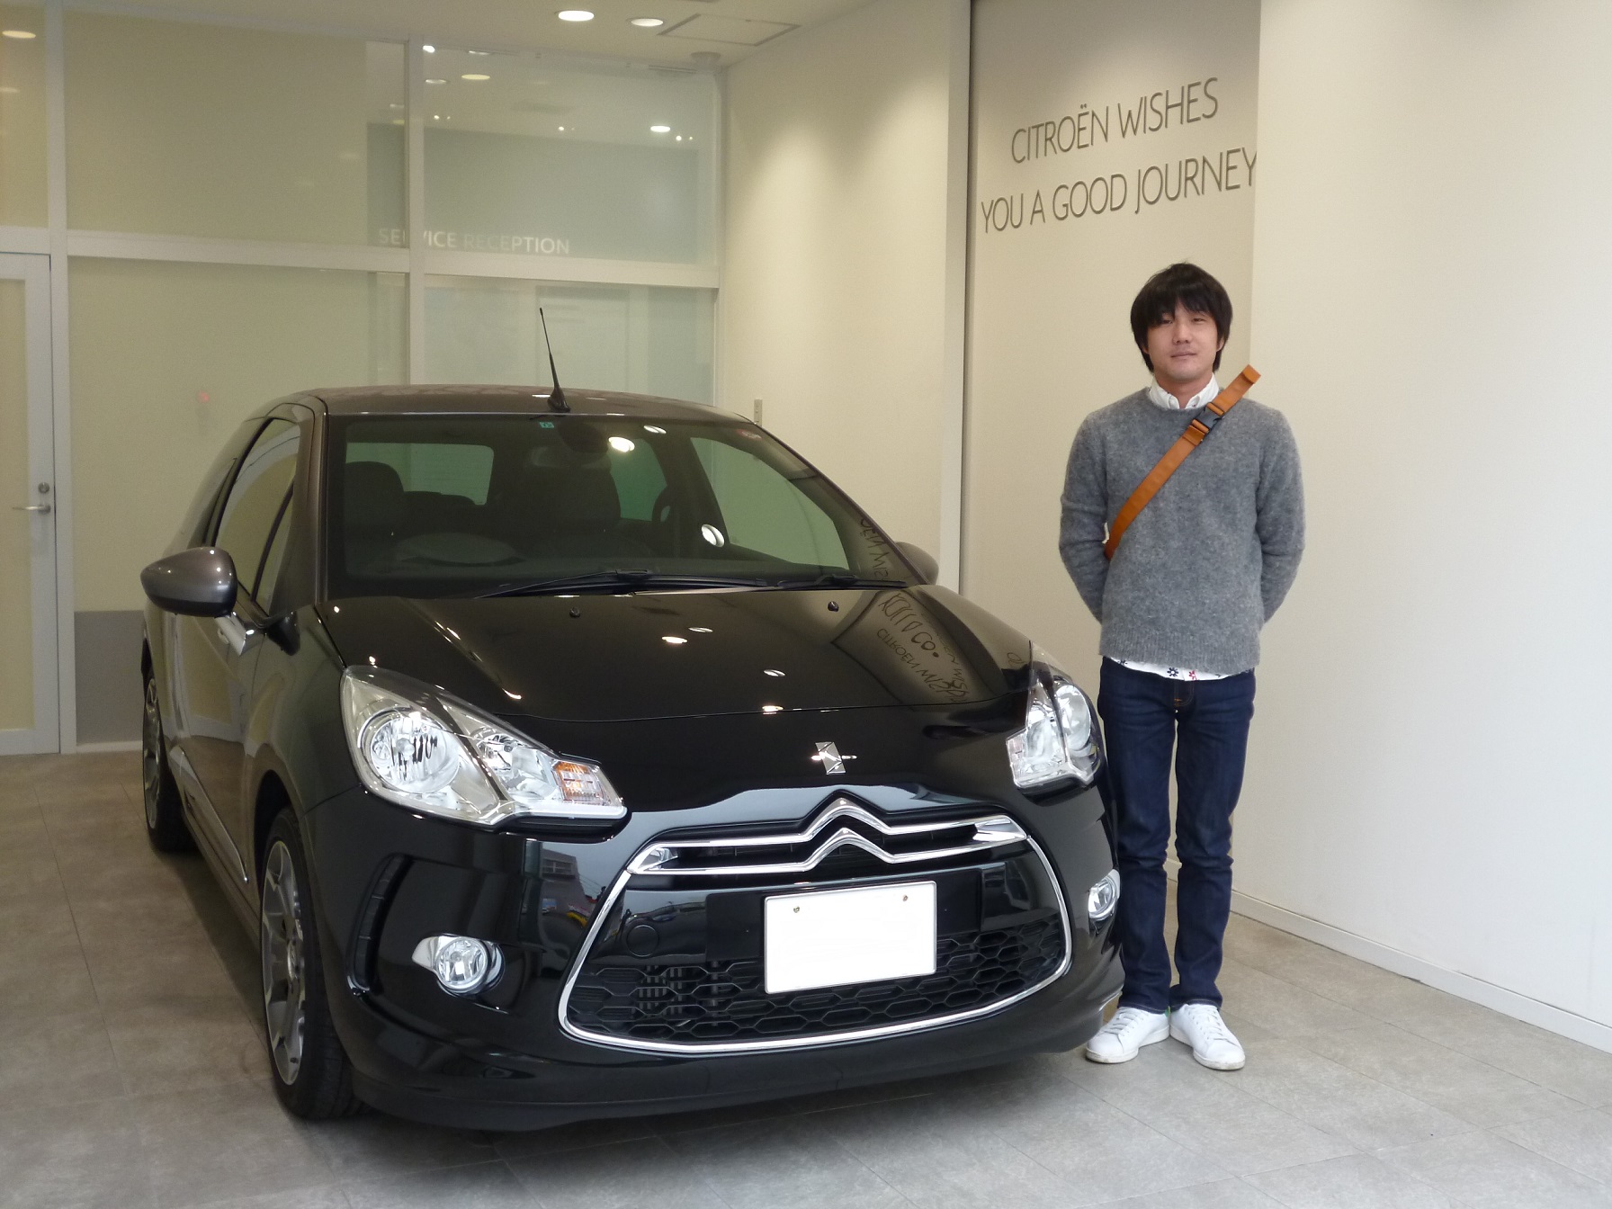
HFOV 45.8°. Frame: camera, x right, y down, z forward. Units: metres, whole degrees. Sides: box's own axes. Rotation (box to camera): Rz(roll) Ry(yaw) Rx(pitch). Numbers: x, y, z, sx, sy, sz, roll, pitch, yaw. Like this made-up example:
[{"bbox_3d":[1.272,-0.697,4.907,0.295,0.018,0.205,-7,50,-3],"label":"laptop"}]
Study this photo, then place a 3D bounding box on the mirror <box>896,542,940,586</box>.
[{"bbox_3d":[0.268,-0.086,4.988,0.235,0.165,0.150,-2,6,-24],"label":"mirror"}]

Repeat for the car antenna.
[{"bbox_3d":[-0.647,-0.620,4.829,0.035,0.326,0.050,-2,-27,-24],"label":"car antenna"}]

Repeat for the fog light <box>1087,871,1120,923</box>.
[{"bbox_3d":[0.581,0.571,3.757,0.135,0.105,0.110,-2,6,-32],"label":"fog light"}]

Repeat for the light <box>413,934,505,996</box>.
[{"bbox_3d":[-0.593,0.602,3.224,0.135,0.105,0.110,-1,6,-16],"label":"light"}]

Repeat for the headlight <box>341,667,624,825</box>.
[{"bbox_3d":[-0.592,0.248,3.376,0.390,0.235,0.570,-2,6,-24],"label":"headlight"}]

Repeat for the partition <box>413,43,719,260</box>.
[{"bbox_3d":[-1.010,-1.934,8.321,1.323,0.862,0.040,-2,6,-25],"label":"partition"}]

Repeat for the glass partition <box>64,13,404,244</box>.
[{"bbox_3d":[-2.279,-1.902,7.725,1.342,0.839,0.040,-2,6,-25],"label":"glass partition"}]

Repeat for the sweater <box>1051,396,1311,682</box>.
[{"bbox_3d":[0.823,-0.162,4.182,0.520,0.615,0.290,2,5,10],"label":"sweater"}]

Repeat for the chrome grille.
[{"bbox_3d":[0.061,0.546,3.341,1.000,0.425,0.130,-2,6,-24],"label":"chrome grille"}]

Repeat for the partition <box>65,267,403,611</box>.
[{"bbox_3d":[-2.297,-0.686,7.841,1.347,1.404,0.040,-2,6,-25],"label":"partition"}]

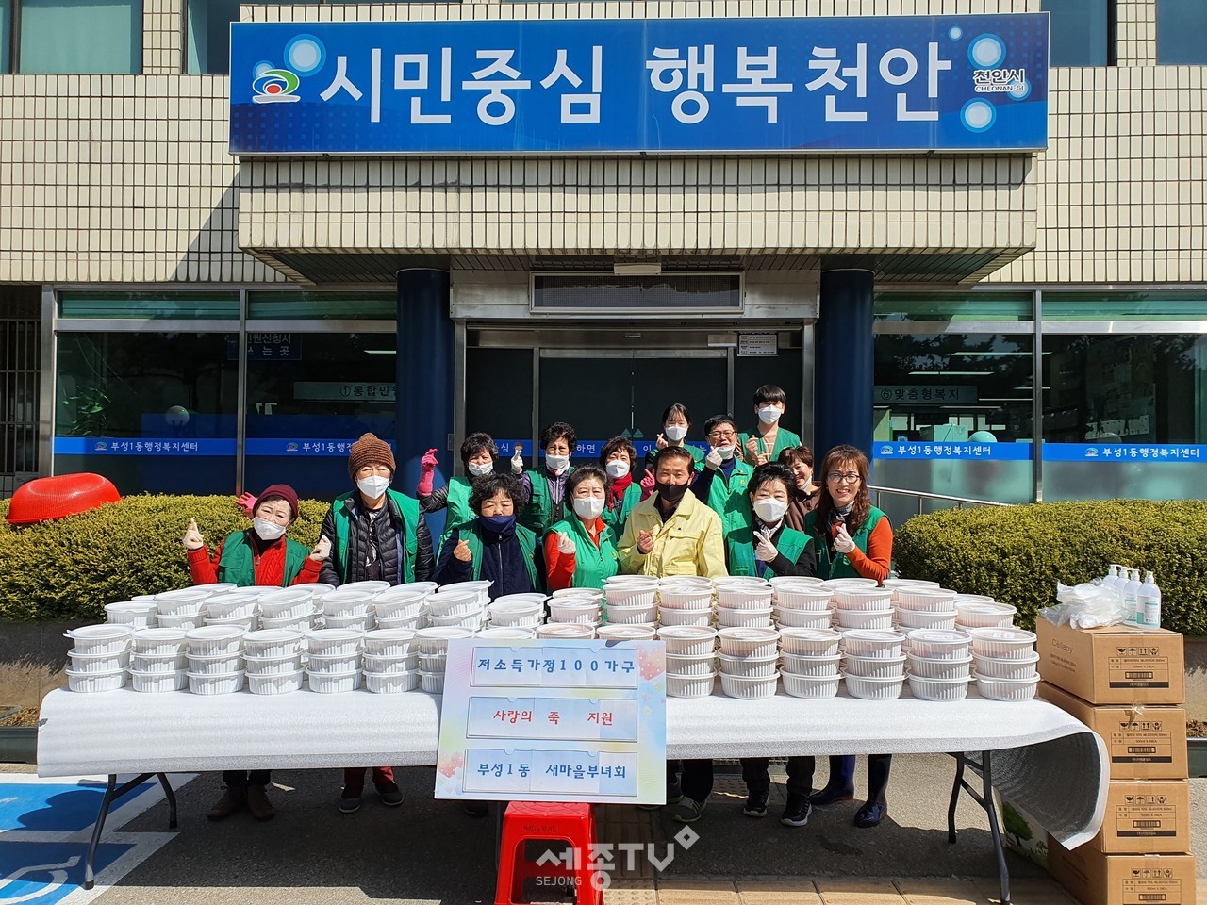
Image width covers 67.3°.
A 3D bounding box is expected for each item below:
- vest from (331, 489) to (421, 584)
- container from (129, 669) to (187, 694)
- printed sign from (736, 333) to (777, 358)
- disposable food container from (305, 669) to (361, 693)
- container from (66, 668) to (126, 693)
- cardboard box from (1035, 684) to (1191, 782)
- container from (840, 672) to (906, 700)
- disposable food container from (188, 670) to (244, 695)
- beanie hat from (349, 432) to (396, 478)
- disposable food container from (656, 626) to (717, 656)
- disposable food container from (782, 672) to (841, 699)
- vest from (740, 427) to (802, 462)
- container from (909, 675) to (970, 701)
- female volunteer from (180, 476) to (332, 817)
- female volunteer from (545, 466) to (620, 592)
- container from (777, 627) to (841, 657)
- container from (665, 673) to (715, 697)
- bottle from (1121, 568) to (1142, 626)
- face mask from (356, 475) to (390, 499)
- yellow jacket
[{"bbox_3d":[-1.025,0.473,4.080,0.410,0.620,0.290,1,-1,-3],"label":"vest"},{"bbox_3d":[-1.591,0.802,3.257,0.216,0.083,0.216,1,-2,-2],"label":"container"},{"bbox_3d":[1.279,-0.893,7.500,0.330,0.200,0.020,1,-1,3],"label":"printed sign"},{"bbox_3d":[-0.950,0.791,3.189,0.187,0.068,0.187,1,-1,0],"label":"disposable food container"},{"bbox_3d":[-1.772,0.781,3.169,0.190,0.068,0.190,1,-1,0],"label":"container"},{"bbox_3d":[1.756,0.959,3.162,0.305,0.230,0.374,1,-1,-2],"label":"cardboard box"},{"bbox_3d":[0.962,0.823,3.241,0.216,0.083,0.216,1,-2,-2],"label":"container"},{"bbox_3d":[-1.477,0.865,3.450,0.215,0.074,0.215,1,-1,-3],"label":"disposable food container"},{"bbox_3d":[-1.046,0.006,4.080,0.208,0.200,0.230,1,-1,-5],"label":"beanie hat"},{"bbox_3d":[0.306,0.694,3.320,0.215,0.074,0.215,1,-1,3],"label":"disposable food container"},{"bbox_3d":[0.730,0.807,3.195,0.200,0.072,0.200,1,-1,0],"label":"disposable food container"},{"bbox_3d":[1.034,0.126,5.600,0.410,0.620,0.260,0,-1,7],"label":"vest"},{"bbox_3d":[1.228,0.849,3.310,0.215,0.074,0.215,1,-1,3],"label":"container"},{"bbox_3d":[-1.552,0.876,4.050,0.620,1.480,0.380,1,-1,-10],"label":"female volunteer"},{"bbox_3d":[-0.084,0.816,3.920,0.480,1.530,0.320,1,-1,0],"label":"female volunteer"},{"bbox_3d":[0.753,0.695,3.300,0.222,0.076,0.222,1,-1,2],"label":"container"},{"bbox_3d":[0.301,0.818,3.252,0.216,0.083,0.216,1,-2,-2],"label":"container"},{"bbox_3d":[1.876,0.514,3.200,0.072,0.192,0.070,1,-1,5],"label":"bottle"},{"bbox_3d":[-0.995,0.149,3.930,0.140,0.105,0.080,1,-1,0],"label":"face mask"},{"bbox_3d":[0.303,0.510,4.020,0.520,0.700,0.340,0,-1,5],"label":"yellow jacket"}]

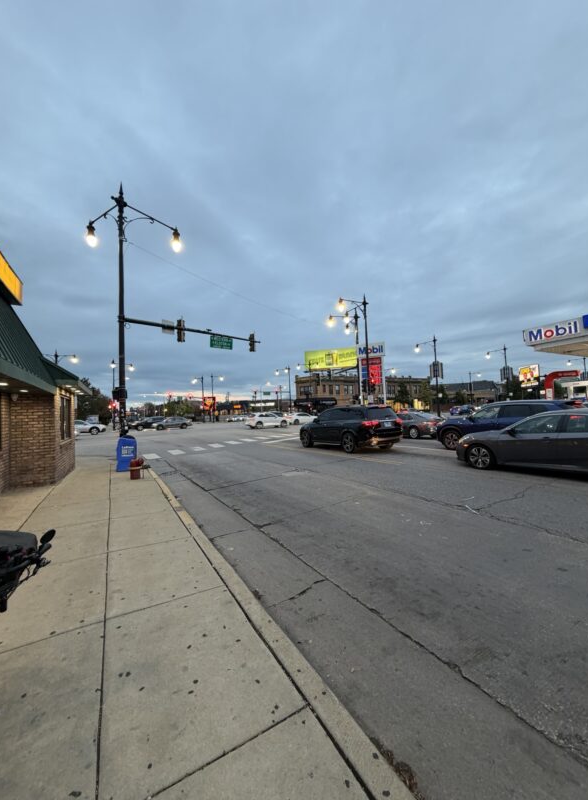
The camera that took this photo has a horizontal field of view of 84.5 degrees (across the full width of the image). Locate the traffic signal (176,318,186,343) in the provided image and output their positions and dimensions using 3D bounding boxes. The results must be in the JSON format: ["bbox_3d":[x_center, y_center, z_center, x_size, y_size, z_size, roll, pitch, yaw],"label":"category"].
[{"bbox_3d":[-4.660,-2.850,13.400,0.340,0.930,0.400,-1,-2,-22],"label":"traffic signal"}]

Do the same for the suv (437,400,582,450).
[{"bbox_3d":[7.650,0.980,11.950,1.860,1.700,4.680,-1,-2,-28],"label":"suv"}]

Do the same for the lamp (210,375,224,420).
[{"bbox_3d":[-15.302,-0.330,65.005,2.600,9.800,0.600,-1,-2,-22],"label":"lamp"}]

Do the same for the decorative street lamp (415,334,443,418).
[{"bbox_3d":[16.332,-2.560,38.853,0.600,9.800,3.300,-1,-2,-30],"label":"decorative street lamp"}]

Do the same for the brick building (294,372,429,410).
[{"bbox_3d":[15.764,-0.374,75.954,30.500,8.600,10.000,-1,-2,-27],"label":"brick building"}]

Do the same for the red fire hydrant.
[{"bbox_3d":[-3.985,1.702,8.193,0.360,0.580,0.310,-1,-2,-28],"label":"red fire hydrant"}]

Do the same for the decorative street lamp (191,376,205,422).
[{"bbox_3d":[-19.806,-0.150,66.961,2.600,9.800,0.700,-1,-2,-28],"label":"decorative street lamp"}]

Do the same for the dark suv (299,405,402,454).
[{"bbox_3d":[2.200,1.190,13.850,1.940,1.770,4.850,-1,-2,-30],"label":"dark suv"}]

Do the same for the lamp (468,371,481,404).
[{"bbox_3d":[41.877,-1.920,74.483,0.600,9.800,3.000,-1,-2,-32],"label":"lamp"}]

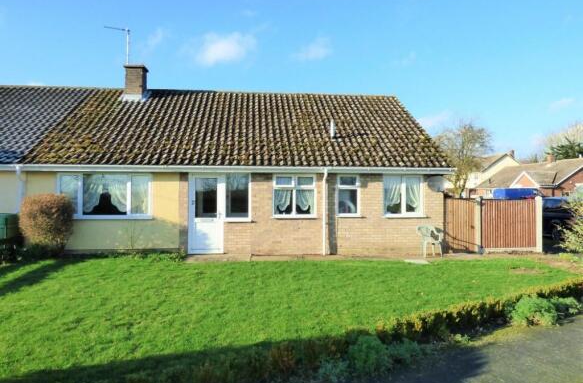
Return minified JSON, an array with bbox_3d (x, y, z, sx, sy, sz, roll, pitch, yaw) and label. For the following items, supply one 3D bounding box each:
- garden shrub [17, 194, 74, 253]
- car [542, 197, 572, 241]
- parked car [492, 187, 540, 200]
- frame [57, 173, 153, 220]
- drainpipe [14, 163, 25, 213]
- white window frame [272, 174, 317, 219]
[{"bbox_3d":[-5.946,0.795,9.400,1.340,1.490,1.250,0,0,0],"label":"garden shrub"},{"bbox_3d":[9.700,0.980,14.534,1.760,1.500,4.200,0,-1,-5],"label":"car"},{"bbox_3d":[16.382,0.797,26.984,4.500,2.020,1.880,0,-1,-3],"label":"parked car"},{"bbox_3d":[-4.640,0.117,9.655,2.292,1.162,0.100,0,-1,-5],"label":"frame"},{"bbox_3d":[-6.583,0.462,9.396,0.120,2.200,0.160,0,-1,-5],"label":"drainpipe"},{"bbox_3d":[0.087,0.137,10.122,1.140,1.153,0.100,0,-1,-5],"label":"white window frame"}]

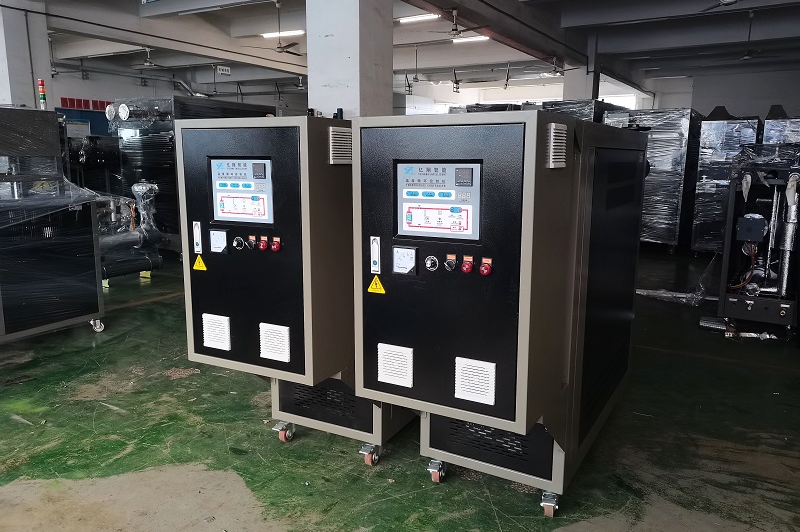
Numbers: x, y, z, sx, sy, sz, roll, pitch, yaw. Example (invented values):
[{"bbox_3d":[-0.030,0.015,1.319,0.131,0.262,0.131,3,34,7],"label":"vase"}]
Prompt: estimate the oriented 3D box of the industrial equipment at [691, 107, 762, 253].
[{"bbox_3d":[4.242,-1.103,7.777,0.630,1.860,1.150,7,13,32],"label":"industrial equipment"}]

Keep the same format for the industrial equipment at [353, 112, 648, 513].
[{"bbox_3d":[0.553,0.122,2.493,0.545,1.356,1.846,6,12,29],"label":"industrial equipment"}]

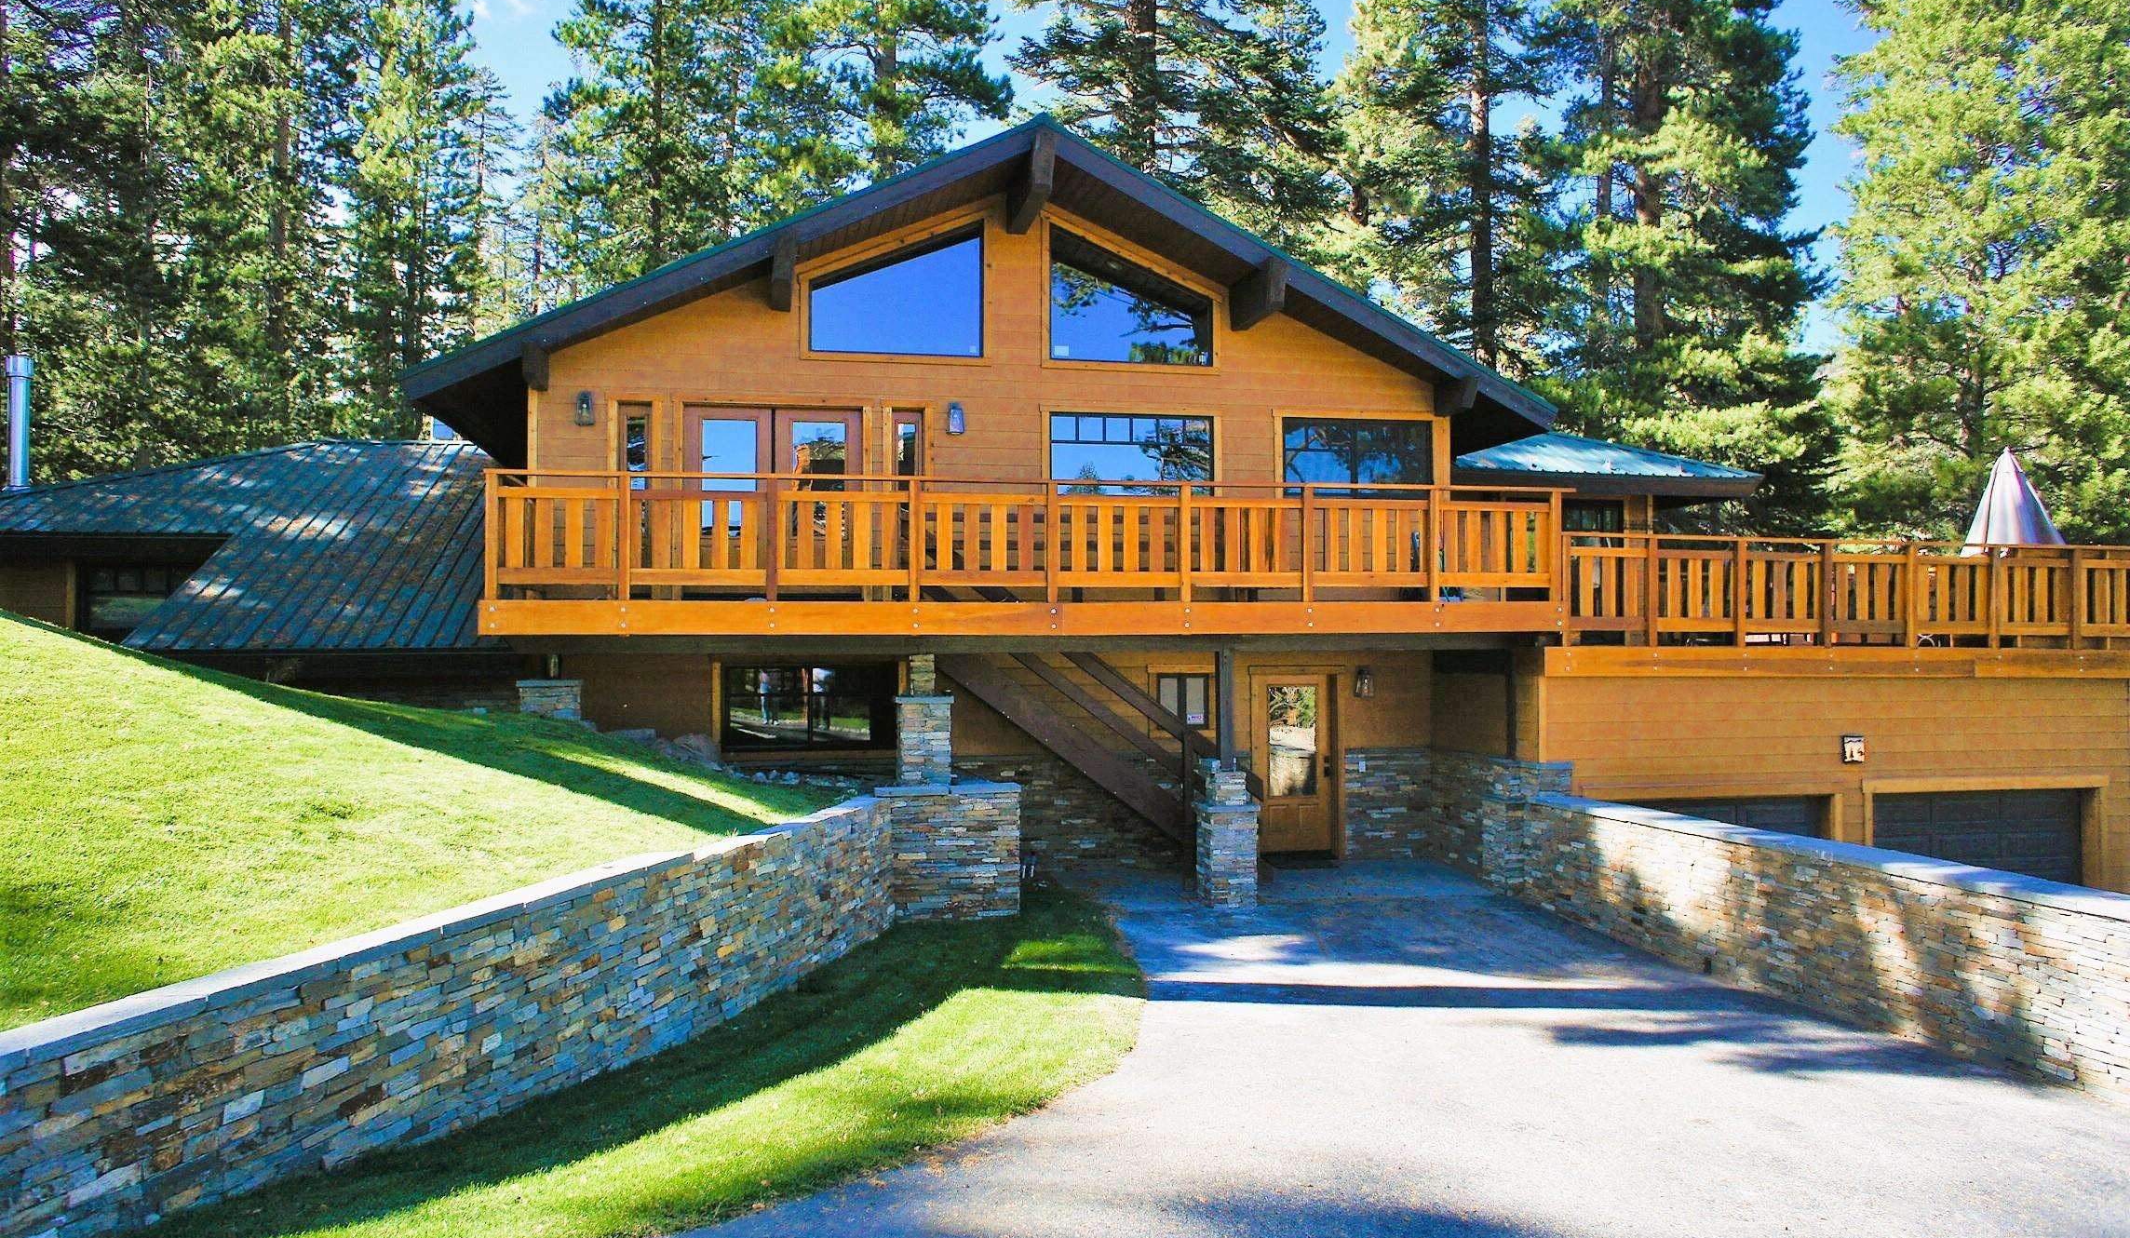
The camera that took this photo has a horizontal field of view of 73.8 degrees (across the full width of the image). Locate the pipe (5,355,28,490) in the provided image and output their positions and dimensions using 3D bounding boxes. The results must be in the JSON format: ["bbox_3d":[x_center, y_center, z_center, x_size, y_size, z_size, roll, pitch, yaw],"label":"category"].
[{"bbox_3d":[-14.030,-2.624,19.033,0.304,1.832,0.304,0,0,-11],"label":"pipe"}]

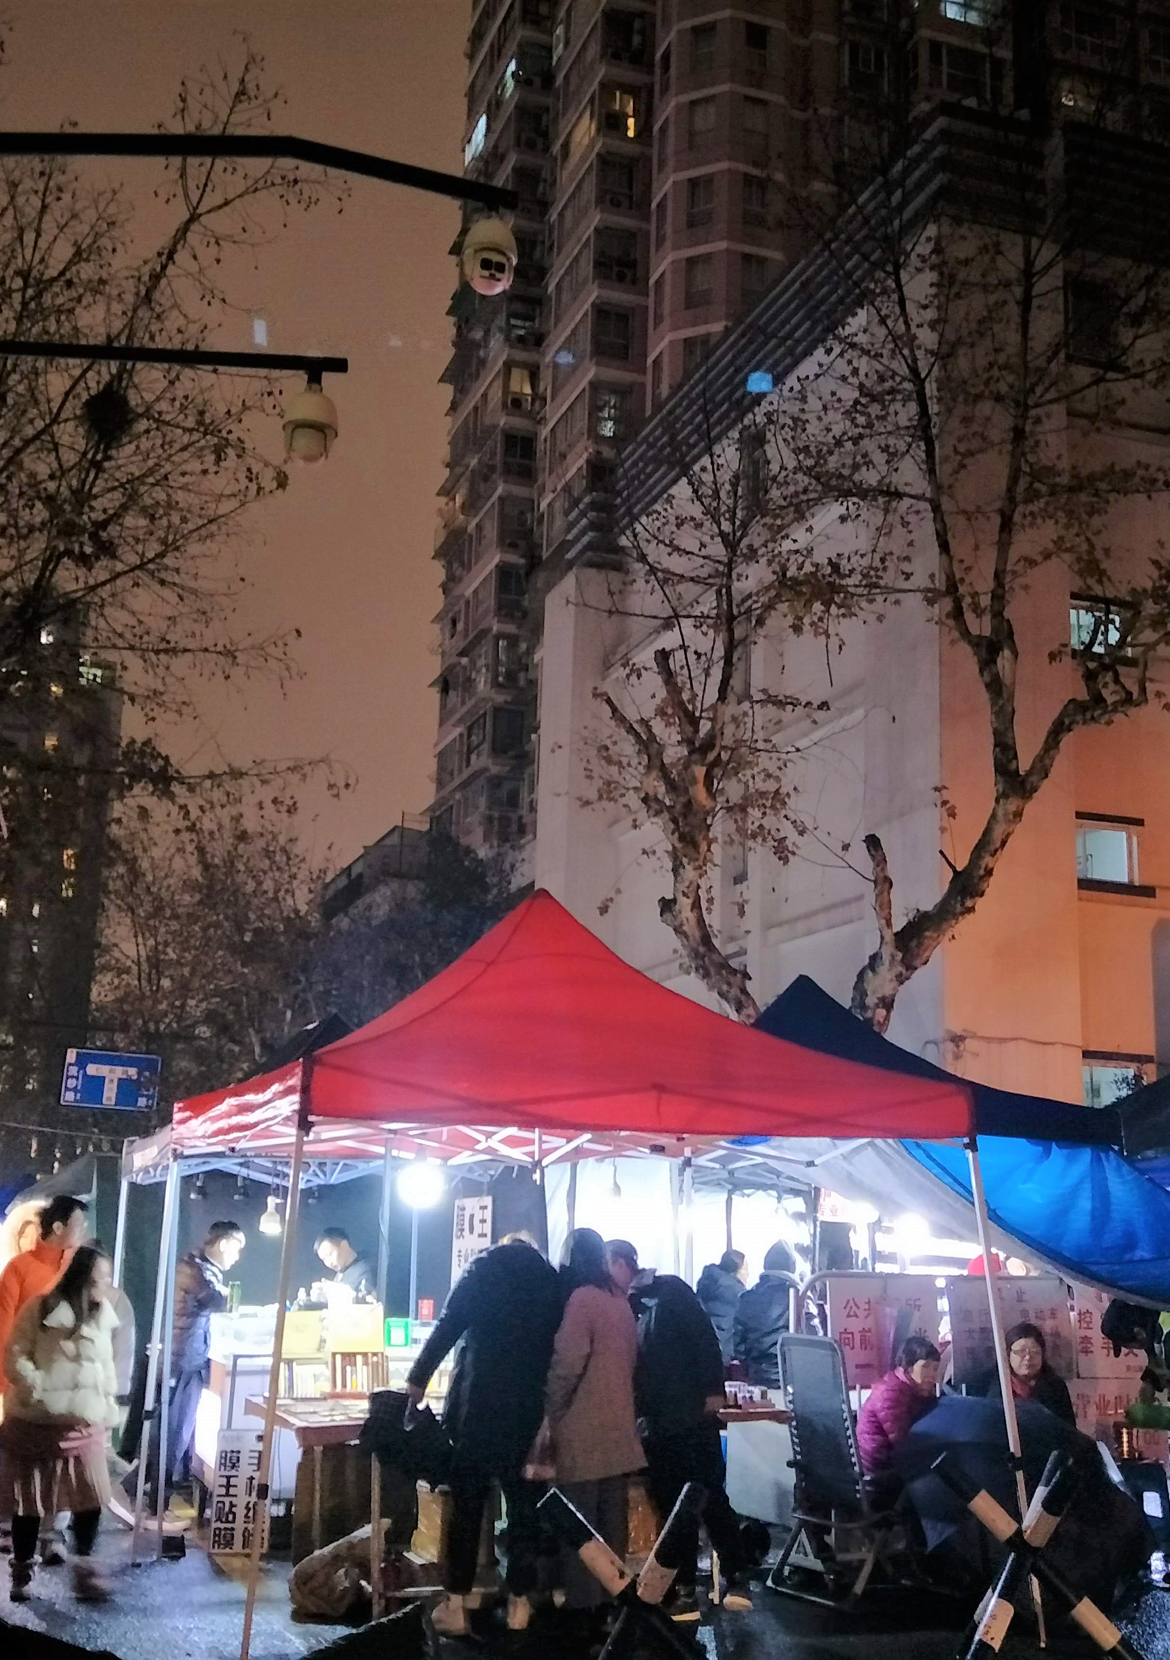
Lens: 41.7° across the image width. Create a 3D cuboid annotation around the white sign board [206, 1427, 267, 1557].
[{"bbox_3d":[-1.769,3.375,7.831,0.310,0.660,0.030,2,-13,-6],"label":"white sign board"}]

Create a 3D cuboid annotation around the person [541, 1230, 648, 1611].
[{"bbox_3d":[0.043,2.644,6.911,0.470,1.600,0.430,8,-14,-23],"label":"person"}]

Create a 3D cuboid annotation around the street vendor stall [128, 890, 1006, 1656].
[{"bbox_3d":[-0.246,1.966,7.601,3.150,3.300,3.000,6,-14,-21],"label":"street vendor stall"}]

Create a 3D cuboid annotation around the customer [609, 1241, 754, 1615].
[{"bbox_3d":[0.434,2.671,6.941,0.500,1.550,0.540,10,-15,-29],"label":"customer"}]

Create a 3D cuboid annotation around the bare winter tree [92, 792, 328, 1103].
[{"bbox_3d":[-6.413,3.067,26.047,4.000,7.600,4.000,2,-13,0],"label":"bare winter tree"}]

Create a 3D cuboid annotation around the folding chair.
[{"bbox_3d":[1.249,3.049,7.403,0.780,1.120,0.600,12,-18,-41],"label":"folding chair"}]

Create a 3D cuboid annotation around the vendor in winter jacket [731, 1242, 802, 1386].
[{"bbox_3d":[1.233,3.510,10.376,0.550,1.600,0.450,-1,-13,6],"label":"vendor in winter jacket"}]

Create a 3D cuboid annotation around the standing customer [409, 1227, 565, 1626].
[{"bbox_3d":[-0.415,2.529,6.514,0.640,1.580,0.580,3,-13,-3],"label":"standing customer"}]

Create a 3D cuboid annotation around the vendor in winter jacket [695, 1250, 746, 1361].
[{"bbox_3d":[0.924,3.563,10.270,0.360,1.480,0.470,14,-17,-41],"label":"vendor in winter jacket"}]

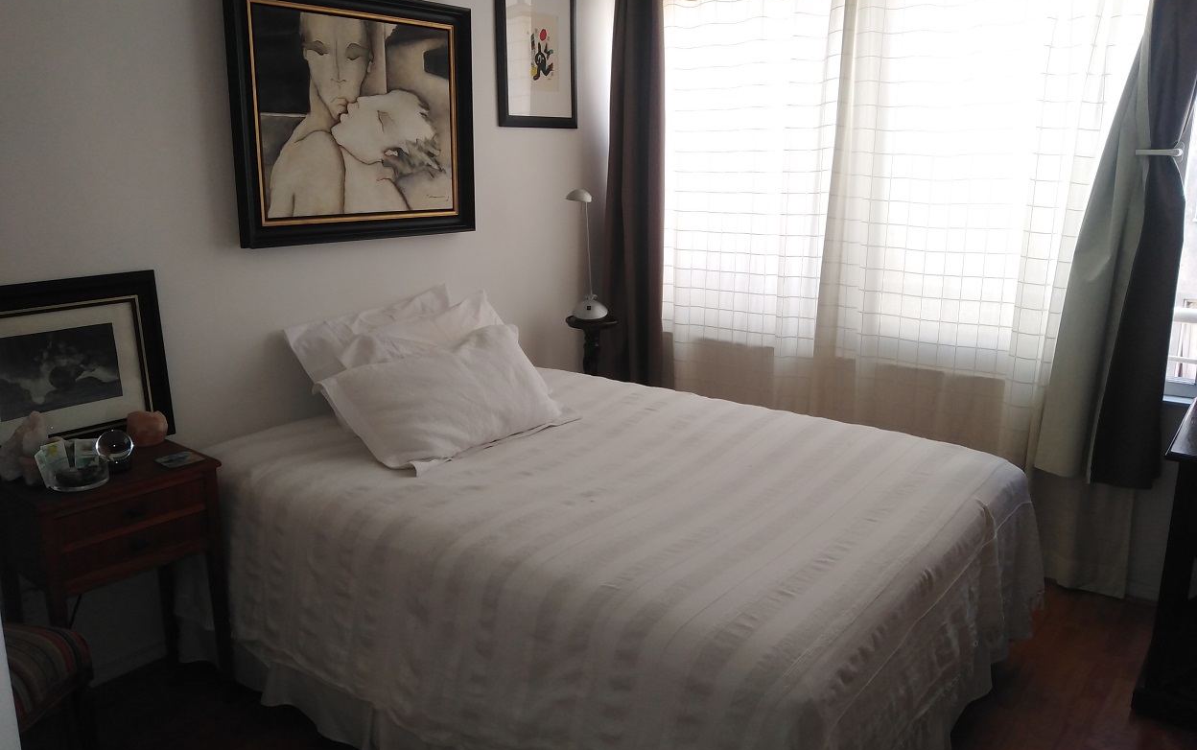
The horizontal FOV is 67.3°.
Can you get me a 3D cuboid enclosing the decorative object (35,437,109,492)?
[{"bbox_3d":[-1.288,0.207,2.193,0.140,0.109,0.168,13,19,37],"label":"decorative object"}]

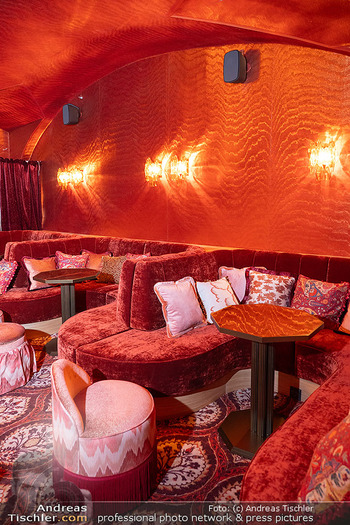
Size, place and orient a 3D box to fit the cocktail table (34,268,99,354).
[{"bbox_3d":[-1.045,0.482,3.480,0.590,0.745,0.590,-1,9,-3],"label":"cocktail table"}]

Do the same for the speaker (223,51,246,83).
[{"bbox_3d":[0.537,-1.709,3.087,0.148,0.240,0.150,7,11,38],"label":"speaker"}]

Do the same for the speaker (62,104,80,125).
[{"bbox_3d":[-1.417,-2.007,4.794,0.148,0.240,0.150,8,12,43],"label":"speaker"}]

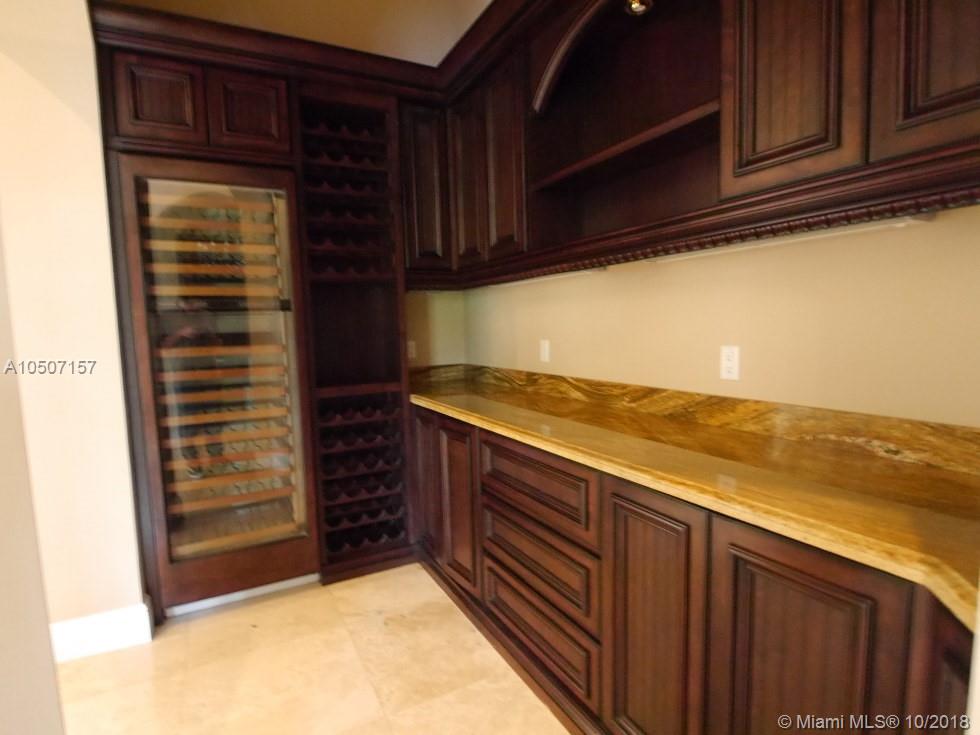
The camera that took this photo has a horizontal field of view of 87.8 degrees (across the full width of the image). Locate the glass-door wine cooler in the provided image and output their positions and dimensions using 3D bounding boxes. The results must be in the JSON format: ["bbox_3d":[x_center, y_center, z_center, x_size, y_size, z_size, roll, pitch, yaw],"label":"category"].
[{"bbox_3d":[-1.361,0.075,2.658,0.692,2.051,0.610,-4,5,-28],"label":"glass-door wine cooler"}]

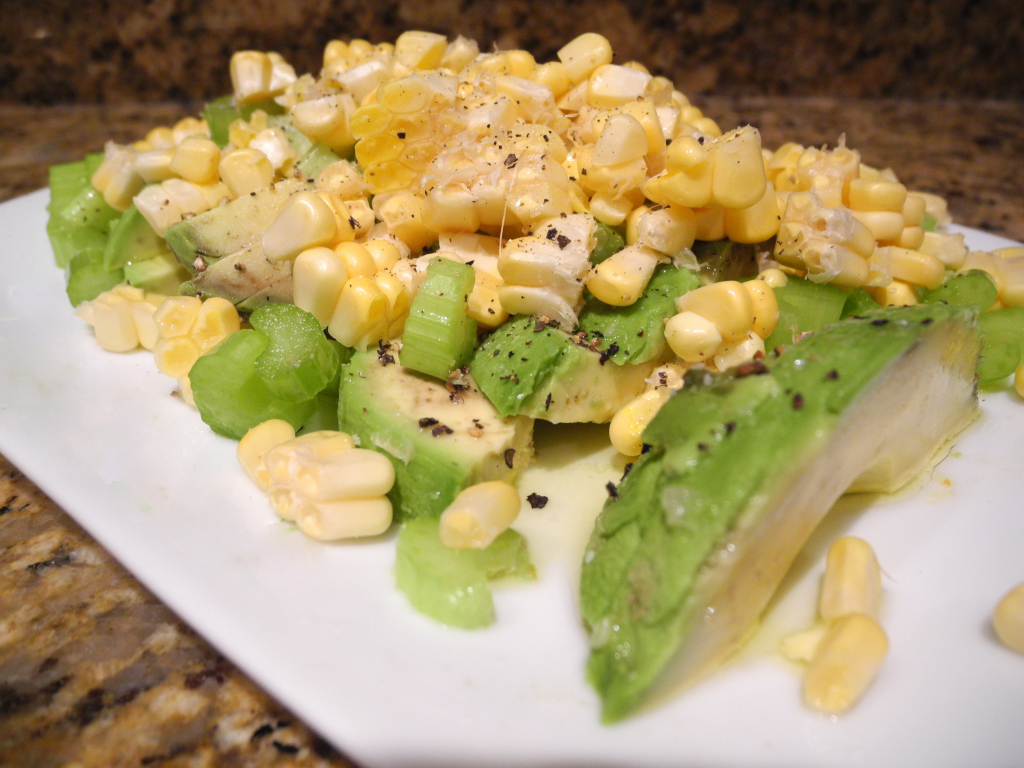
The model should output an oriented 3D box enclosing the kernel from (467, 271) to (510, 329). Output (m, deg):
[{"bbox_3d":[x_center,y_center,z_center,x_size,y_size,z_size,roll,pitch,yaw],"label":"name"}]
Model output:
[{"bbox_3d":[-0.004,-0.012,0.113,0.007,0.005,0.009,-3,70,-20],"label":"kernel"}]

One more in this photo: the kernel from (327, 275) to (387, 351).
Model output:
[{"bbox_3d":[-0.029,-0.013,0.154,0.009,0.012,0.008,-2,35,-22],"label":"kernel"}]

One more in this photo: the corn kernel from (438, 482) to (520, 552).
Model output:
[{"bbox_3d":[-0.004,0.015,0.092,0.010,0.005,0.006,-28,54,-18],"label":"corn kernel"}]

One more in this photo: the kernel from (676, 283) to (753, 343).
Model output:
[{"bbox_3d":[0.038,-0.014,0.154,0.014,0.010,0.008,13,40,15],"label":"kernel"}]

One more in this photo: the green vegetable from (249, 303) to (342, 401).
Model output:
[{"bbox_3d":[-0.033,-0.005,0.128,0.013,0.013,0.009,7,2,25],"label":"green vegetable"}]

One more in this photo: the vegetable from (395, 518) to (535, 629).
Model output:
[{"bbox_3d":[-0.007,0.028,0.121,0.019,0.006,0.015,-3,33,-4],"label":"vegetable"}]

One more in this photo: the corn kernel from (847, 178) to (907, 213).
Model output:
[{"bbox_3d":[0.064,-0.033,0.145,0.010,0.005,0.007,9,51,15],"label":"corn kernel"}]

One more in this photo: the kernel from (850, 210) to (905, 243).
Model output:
[{"bbox_3d":[0.063,-0.027,0.143,0.010,0.005,0.007,9,51,15],"label":"kernel"}]

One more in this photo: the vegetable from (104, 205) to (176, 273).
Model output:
[{"bbox_3d":[-0.087,-0.034,0.193,0.015,0.013,0.011,-11,35,-17],"label":"vegetable"}]

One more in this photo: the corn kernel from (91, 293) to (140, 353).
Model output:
[{"bbox_3d":[-0.087,-0.013,0.181,0.009,0.011,0.007,-14,36,-21],"label":"corn kernel"}]

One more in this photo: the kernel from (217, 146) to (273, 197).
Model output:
[{"bbox_3d":[-0.054,-0.043,0.170,0.009,0.010,0.006,-12,36,-16],"label":"kernel"}]

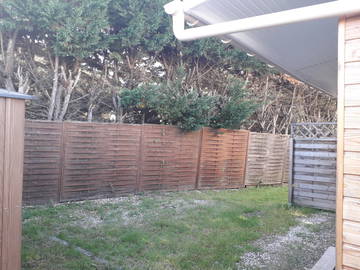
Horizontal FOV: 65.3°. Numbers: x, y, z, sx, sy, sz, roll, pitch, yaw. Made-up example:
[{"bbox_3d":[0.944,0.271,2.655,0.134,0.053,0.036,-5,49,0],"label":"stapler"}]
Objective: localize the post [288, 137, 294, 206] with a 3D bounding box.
[{"bbox_3d":[2.537,0.832,6.400,0.100,1.530,0.100,1,-1,28],"label":"post"}]

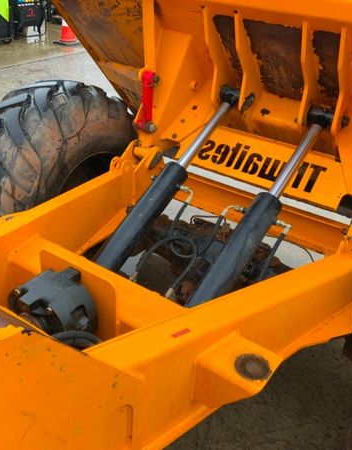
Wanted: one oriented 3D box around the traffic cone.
[{"bbox_3d":[-1.979,-3.749,9.219,0.410,0.750,0.410,22,33,27],"label":"traffic cone"}]

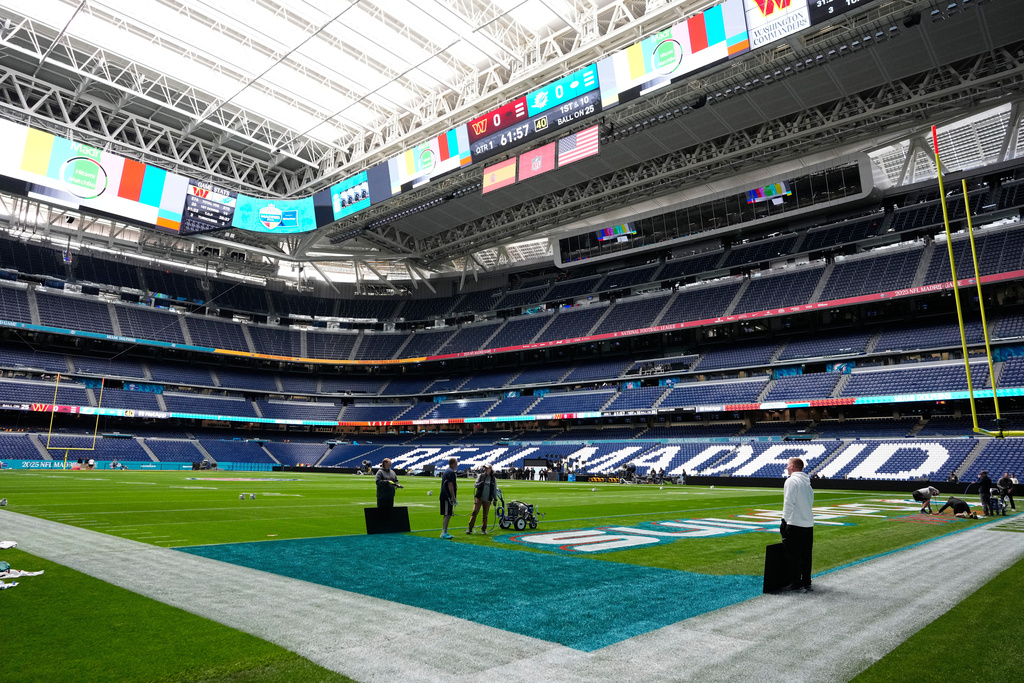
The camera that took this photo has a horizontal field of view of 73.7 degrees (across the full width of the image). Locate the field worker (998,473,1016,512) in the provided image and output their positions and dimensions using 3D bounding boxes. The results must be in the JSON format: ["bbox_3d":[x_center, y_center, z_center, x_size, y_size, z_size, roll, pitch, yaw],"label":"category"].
[{"bbox_3d":[22.250,6.764,30.700,0.720,1.720,0.480,-4,-11,25],"label":"field worker"}]

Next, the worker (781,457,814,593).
[{"bbox_3d":[3.864,2.444,9.250,0.400,1.770,0.520,-9,-14,44],"label":"worker"}]

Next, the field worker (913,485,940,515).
[{"bbox_3d":[16.682,6.361,27.500,1.050,1.130,0.600,-4,-11,25],"label":"field worker"}]

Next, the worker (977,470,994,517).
[{"bbox_3d":[18.904,6.065,27.300,0.620,1.760,0.550,-4,-11,24],"label":"worker"}]

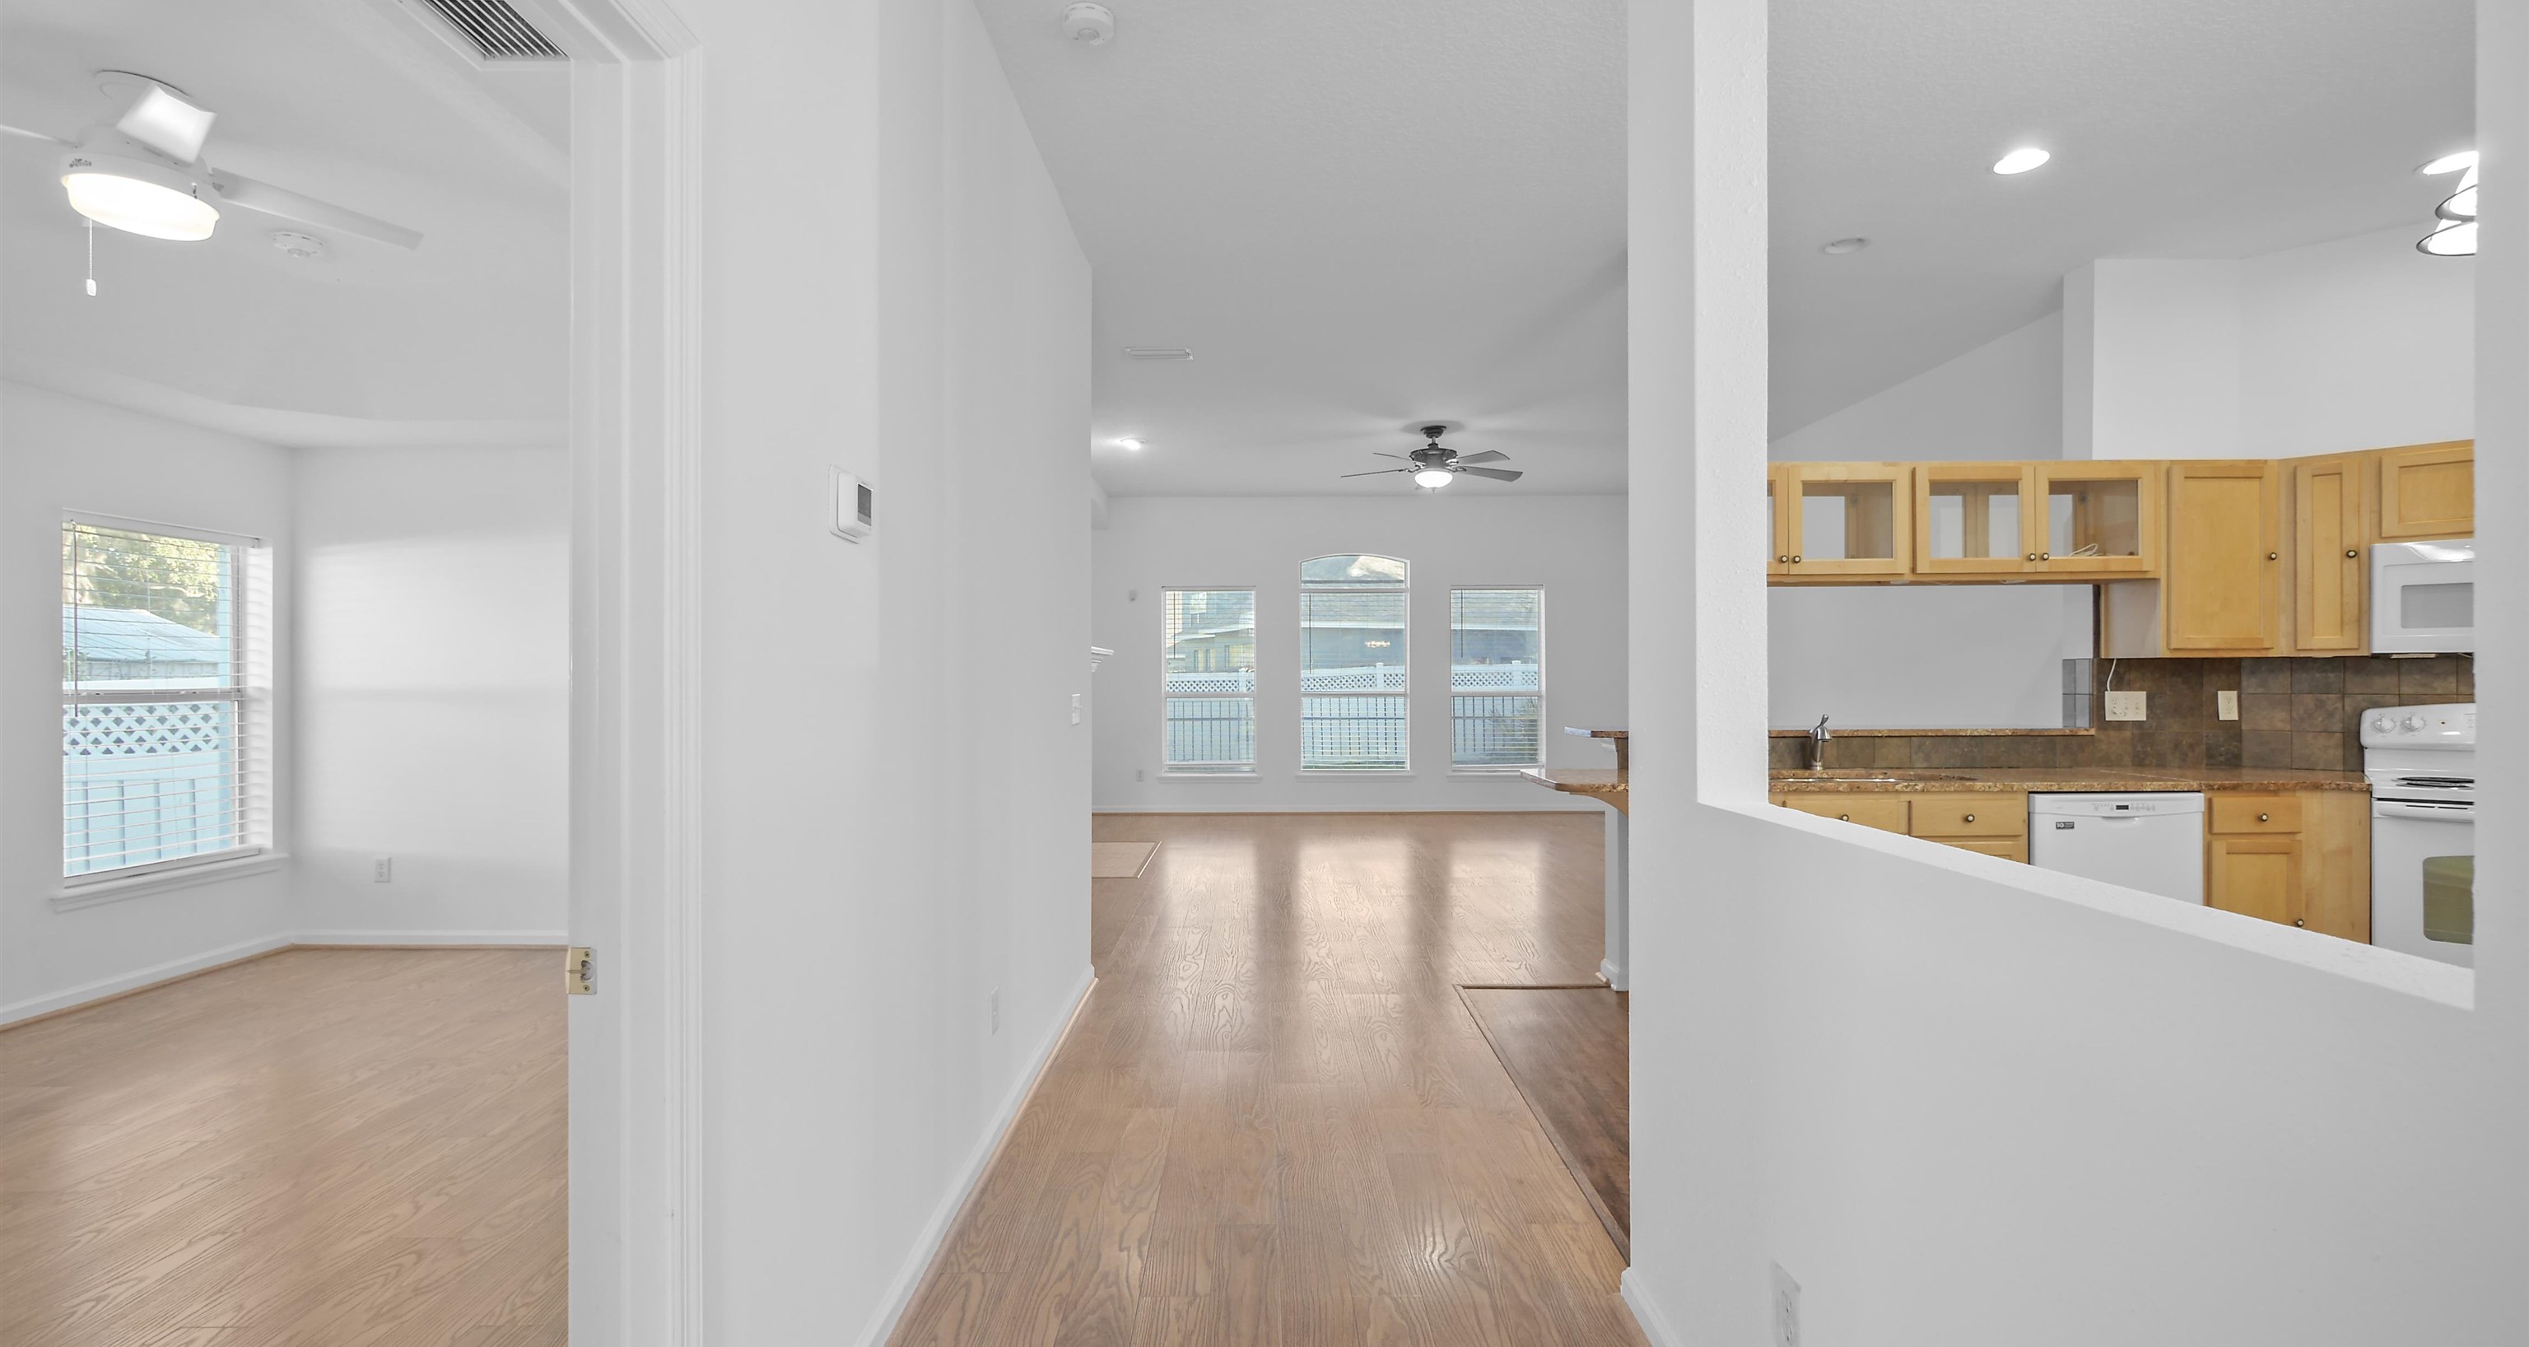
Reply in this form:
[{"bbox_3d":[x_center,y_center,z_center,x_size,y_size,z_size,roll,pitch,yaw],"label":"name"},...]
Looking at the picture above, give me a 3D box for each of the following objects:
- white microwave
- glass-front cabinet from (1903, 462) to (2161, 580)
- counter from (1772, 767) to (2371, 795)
[{"bbox_3d":[4.384,-0.274,3.546,0.760,0.400,0.400,-1,-1,45],"label":"white microwave"},{"bbox_3d":[2.980,-0.590,4.090,0.970,0.456,0.325,0,0,0],"label":"glass-front cabinet"},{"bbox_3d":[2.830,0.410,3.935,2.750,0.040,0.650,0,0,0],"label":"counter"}]

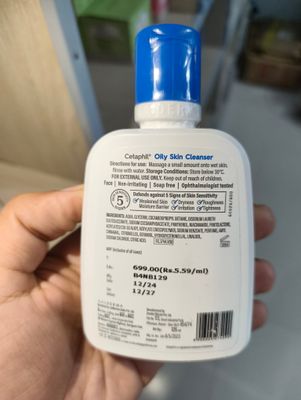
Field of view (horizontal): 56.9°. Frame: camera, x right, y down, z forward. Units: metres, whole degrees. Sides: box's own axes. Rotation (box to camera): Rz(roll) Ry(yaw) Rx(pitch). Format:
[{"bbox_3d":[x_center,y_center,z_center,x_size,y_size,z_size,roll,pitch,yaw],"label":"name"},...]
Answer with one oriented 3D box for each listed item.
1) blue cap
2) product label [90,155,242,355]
[{"bbox_3d":[0.007,-0.051,0.108,0.025,0.026,0.025,1,11,0],"label":"blue cap"},{"bbox_3d":[0.005,0.021,0.106,0.058,0.081,0.006,2,12,5],"label":"product label"}]

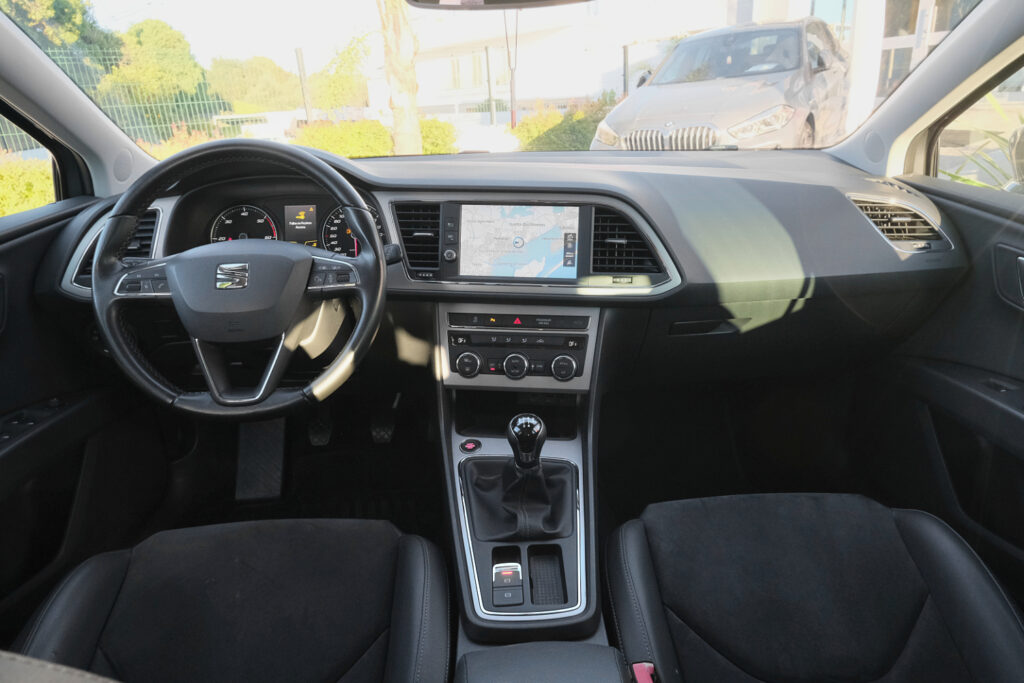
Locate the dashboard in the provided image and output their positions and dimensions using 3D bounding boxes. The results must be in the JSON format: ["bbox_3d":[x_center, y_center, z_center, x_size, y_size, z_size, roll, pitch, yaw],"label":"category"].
[{"bbox_3d":[-0.008,-0.154,1.176,1.390,0.330,0.470,-3,20,-2],"label":"dashboard"}]

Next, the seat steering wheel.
[{"bbox_3d":[-0.349,-0.082,0.862,0.370,0.365,0.100,-3,-4,-3],"label":"seat steering wheel"}]

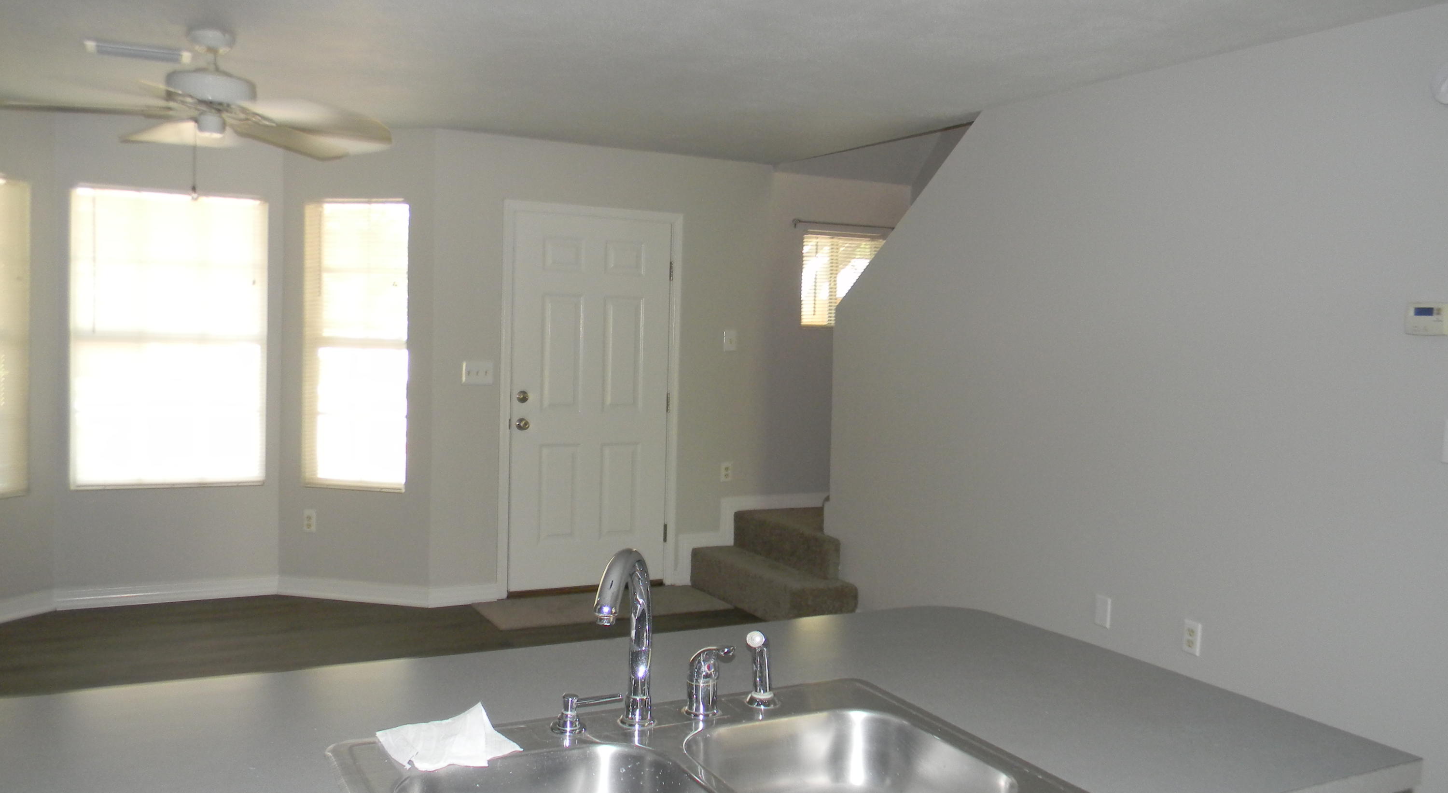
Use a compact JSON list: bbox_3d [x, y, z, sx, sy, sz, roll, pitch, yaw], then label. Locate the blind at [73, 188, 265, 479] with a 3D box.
[{"bbox_3d":[-2.828,-0.283,5.998,0.905,1.495,0.040,0,4,-28],"label":"blind"}]

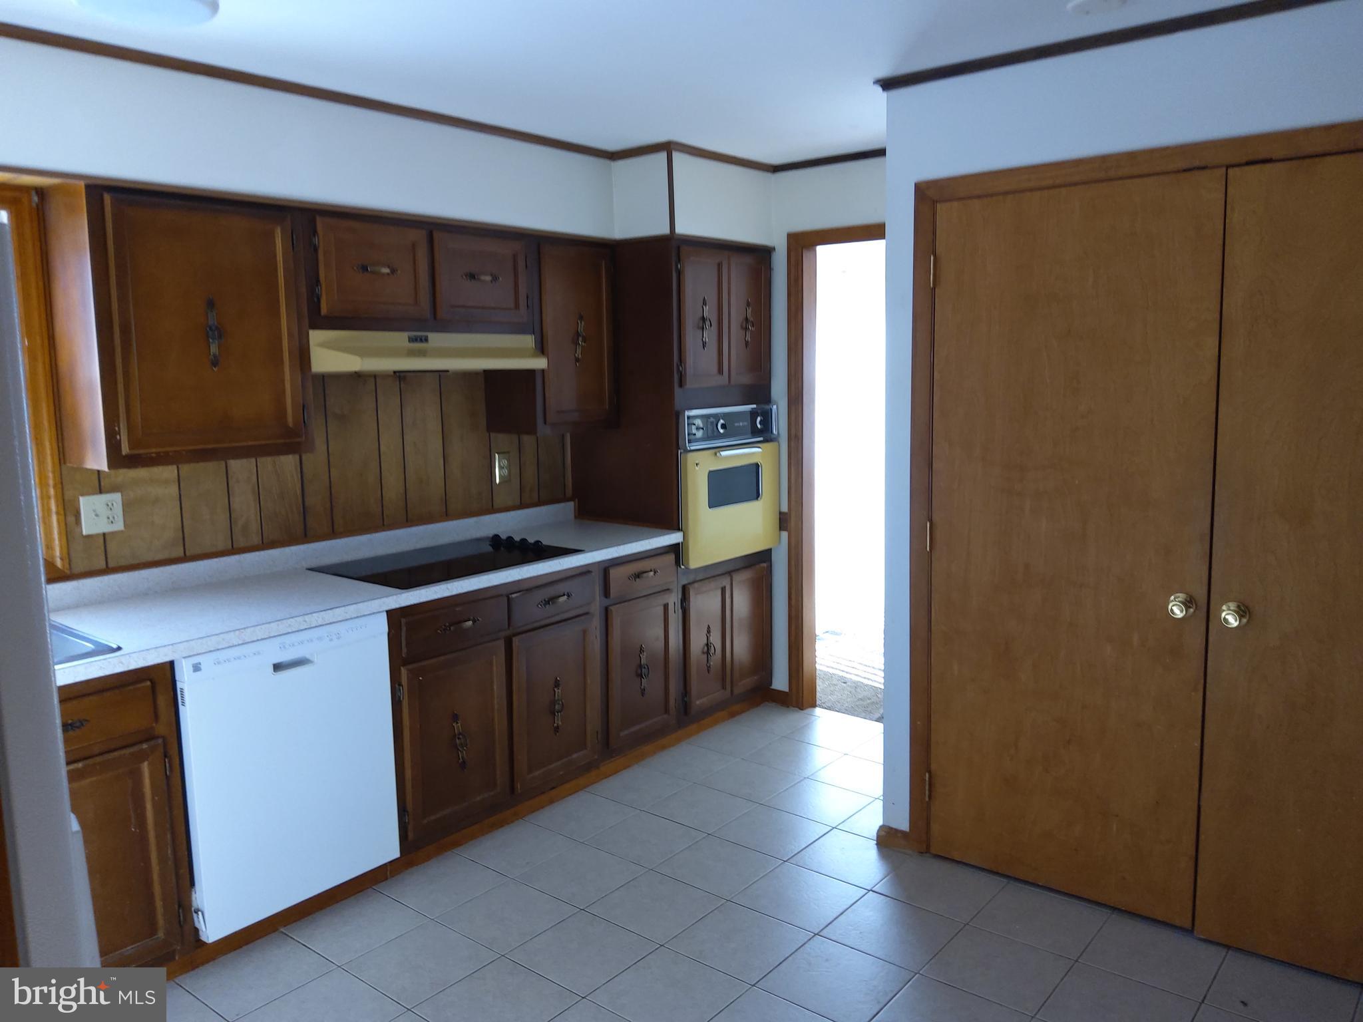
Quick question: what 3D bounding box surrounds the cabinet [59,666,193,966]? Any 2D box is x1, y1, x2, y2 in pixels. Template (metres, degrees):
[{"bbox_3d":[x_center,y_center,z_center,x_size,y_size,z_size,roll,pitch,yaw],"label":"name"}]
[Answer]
[{"bbox_3d":[-1.682,0.793,2.612,0.605,0.842,0.560,5,10,39],"label":"cabinet"}]

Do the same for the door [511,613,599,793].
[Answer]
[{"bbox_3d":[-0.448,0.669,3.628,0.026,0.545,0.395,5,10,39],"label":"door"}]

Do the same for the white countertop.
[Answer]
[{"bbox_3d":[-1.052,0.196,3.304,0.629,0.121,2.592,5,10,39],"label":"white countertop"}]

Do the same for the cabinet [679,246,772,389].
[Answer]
[{"bbox_3d":[-0.042,-0.833,4.452,0.608,0.593,0.677,5,10,39],"label":"cabinet"}]

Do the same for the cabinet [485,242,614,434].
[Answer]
[{"bbox_3d":[-0.520,-0.698,4.115,0.307,0.745,0.459,5,10,39],"label":"cabinet"}]

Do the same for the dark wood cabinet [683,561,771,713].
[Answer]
[{"bbox_3d":[-0.013,0.524,4.644,0.608,0.612,0.677,5,10,39],"label":"dark wood cabinet"}]

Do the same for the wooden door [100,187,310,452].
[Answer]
[{"bbox_3d":[-1.331,-0.515,2.899,0.022,0.676,0.522,5,10,39],"label":"wooden door"}]

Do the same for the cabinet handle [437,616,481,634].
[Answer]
[{"bbox_3d":[-0.708,0.364,3.260,0.031,0.027,0.155,5,10,39],"label":"cabinet handle"}]

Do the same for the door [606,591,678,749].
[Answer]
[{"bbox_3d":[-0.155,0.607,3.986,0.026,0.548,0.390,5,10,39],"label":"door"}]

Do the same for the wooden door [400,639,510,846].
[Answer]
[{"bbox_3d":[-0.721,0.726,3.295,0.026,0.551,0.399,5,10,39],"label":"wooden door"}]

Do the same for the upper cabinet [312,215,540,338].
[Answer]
[{"bbox_3d":[-0.964,-0.801,3.554,0.307,0.365,0.936,5,10,39],"label":"upper cabinet"}]

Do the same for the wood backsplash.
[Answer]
[{"bbox_3d":[-1.120,-0.220,3.666,0.019,0.576,2.023,5,10,39],"label":"wood backsplash"}]

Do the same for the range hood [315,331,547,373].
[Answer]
[{"bbox_3d":[-0.907,-0.549,3.547,0.441,0.127,0.936,5,10,39],"label":"range hood"}]

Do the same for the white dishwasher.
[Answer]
[{"bbox_3d":[-1.279,0.694,3.024,0.596,0.771,0.594,5,10,39],"label":"white dishwasher"}]

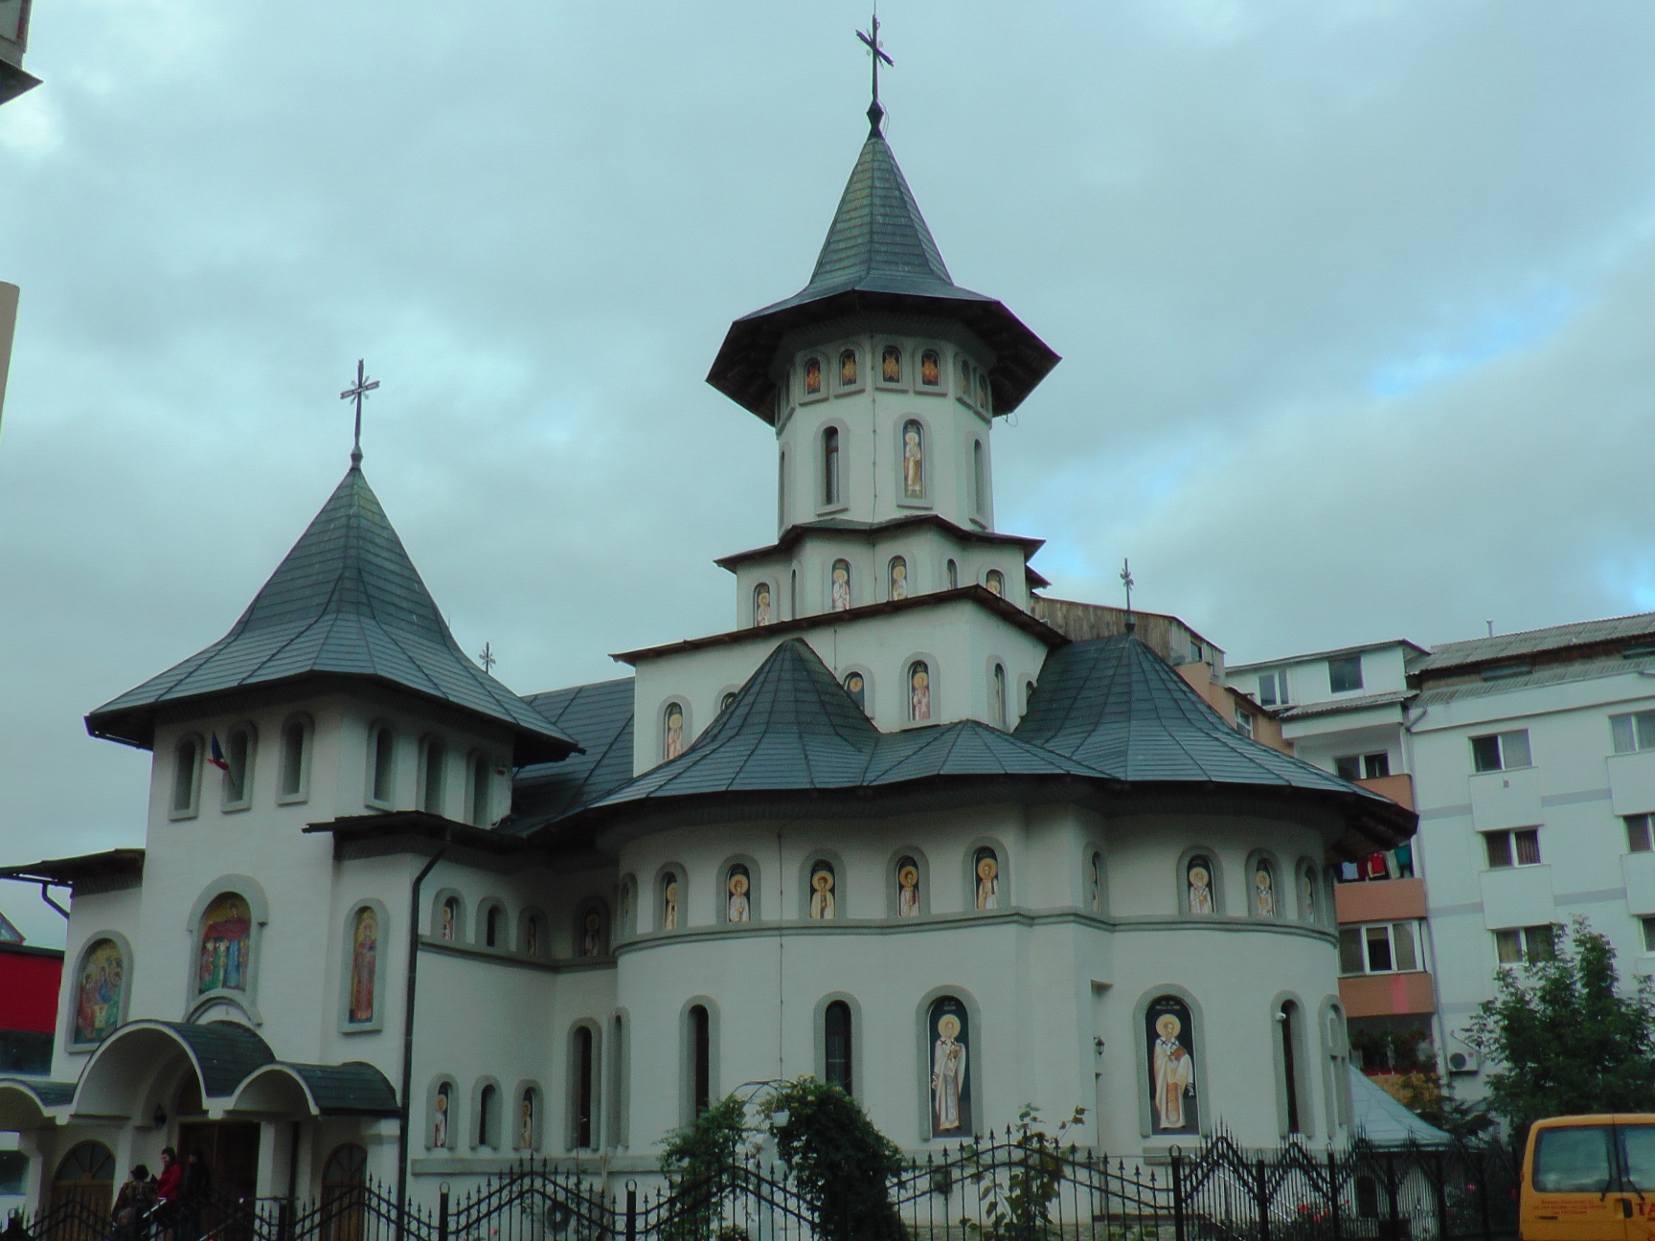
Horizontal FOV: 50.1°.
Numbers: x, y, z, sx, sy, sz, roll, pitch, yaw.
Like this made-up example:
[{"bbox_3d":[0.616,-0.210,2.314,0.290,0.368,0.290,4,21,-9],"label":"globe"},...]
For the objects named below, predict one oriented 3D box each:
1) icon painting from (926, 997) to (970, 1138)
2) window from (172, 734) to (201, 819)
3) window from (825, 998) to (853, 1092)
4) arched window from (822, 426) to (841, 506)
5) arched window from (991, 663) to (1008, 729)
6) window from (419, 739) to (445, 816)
[{"bbox_3d":[1.933,7.062,27.996,0.729,2.167,0.118,-11,-20,28],"label":"icon painting"},{"bbox_3d":[-12.176,2.963,33.641,0.690,1.576,0.197,-11,-20,28],"label":"window"},{"bbox_3d":[0.168,7.177,28.329,0.463,2.118,0.217,2,-18,-8],"label":"window"},{"bbox_3d":[0.127,-3.171,36.671,0.463,1.773,0.217,-11,-20,28],"label":"arched window"},{"bbox_3d":[3.110,1.400,32.525,0.197,1.241,0.492,-11,-20,28],"label":"arched window"},{"bbox_3d":[-6.838,2.700,30.361,0.200,1.349,0.499,-11,-20,28],"label":"window"}]

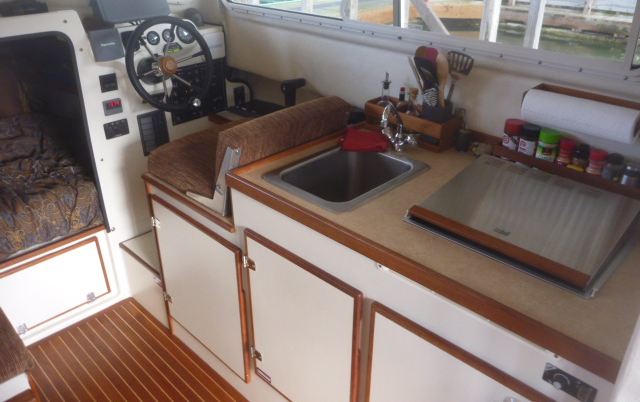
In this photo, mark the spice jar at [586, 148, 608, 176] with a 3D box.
[{"bbox_3d":[0.735,-0.091,1.382,0.047,0.087,0.047,25,37,37],"label":"spice jar"}]

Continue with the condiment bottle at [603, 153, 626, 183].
[{"bbox_3d":[0.763,-0.078,1.358,0.048,0.087,0.048,25,37,37],"label":"condiment bottle"}]

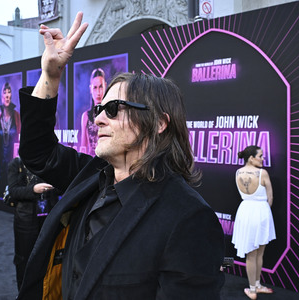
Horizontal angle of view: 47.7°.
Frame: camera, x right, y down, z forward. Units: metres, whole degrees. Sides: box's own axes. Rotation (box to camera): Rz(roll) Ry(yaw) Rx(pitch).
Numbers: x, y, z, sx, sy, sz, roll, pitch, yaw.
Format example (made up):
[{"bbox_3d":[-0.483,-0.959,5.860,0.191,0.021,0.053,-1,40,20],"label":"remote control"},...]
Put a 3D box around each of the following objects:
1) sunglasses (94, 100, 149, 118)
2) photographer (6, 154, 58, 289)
[{"bbox_3d":[-0.042,-0.084,0.820,0.150,0.048,0.145,5,-1,-29],"label":"sunglasses"},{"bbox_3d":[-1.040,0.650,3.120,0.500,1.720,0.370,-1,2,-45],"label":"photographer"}]

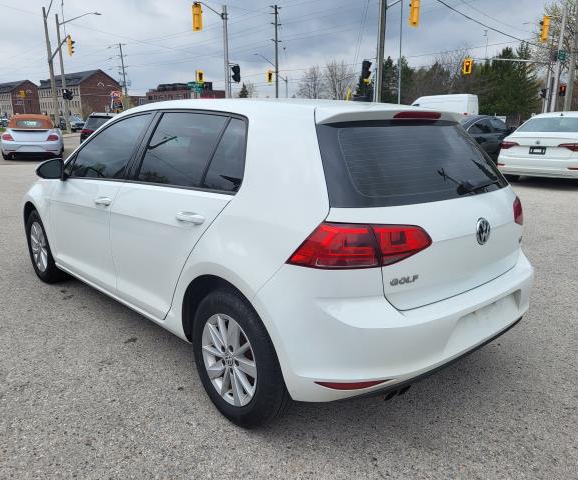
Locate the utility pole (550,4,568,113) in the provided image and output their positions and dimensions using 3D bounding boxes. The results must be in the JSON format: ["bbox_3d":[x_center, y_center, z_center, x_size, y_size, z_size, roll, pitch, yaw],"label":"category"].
[{"bbox_3d":[15.135,-9.301,27.130,0.240,7.340,0.240,7,16,29],"label":"utility pole"}]

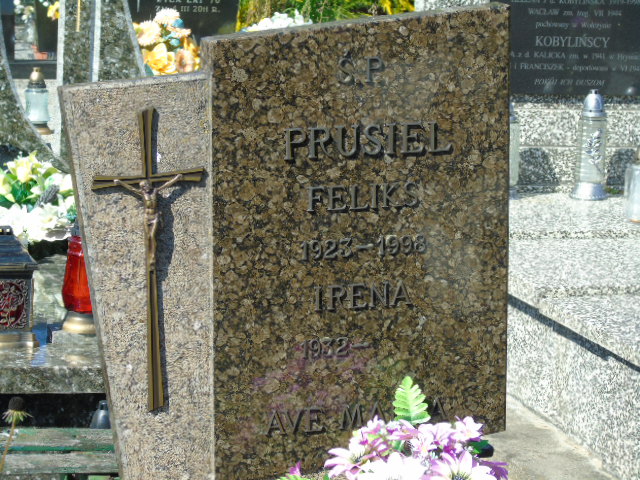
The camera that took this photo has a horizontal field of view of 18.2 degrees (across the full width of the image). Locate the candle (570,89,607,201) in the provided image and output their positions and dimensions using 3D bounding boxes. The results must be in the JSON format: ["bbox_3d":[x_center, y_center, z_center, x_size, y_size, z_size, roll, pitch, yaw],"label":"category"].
[{"bbox_3d":[0.659,-0.234,4.850,0.090,0.265,0.090,1,9,-3],"label":"candle"}]

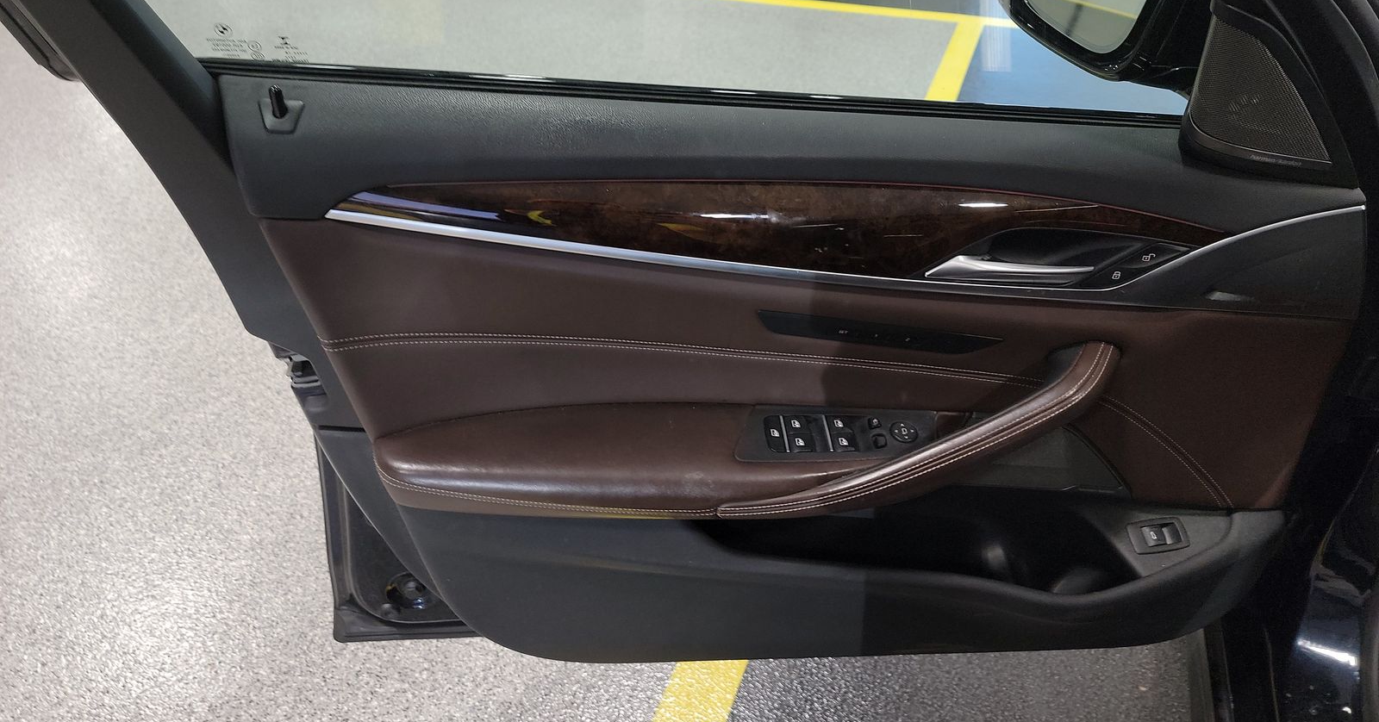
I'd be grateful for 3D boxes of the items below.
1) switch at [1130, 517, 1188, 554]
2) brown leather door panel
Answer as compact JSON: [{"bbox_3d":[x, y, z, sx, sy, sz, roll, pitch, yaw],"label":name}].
[{"bbox_3d":[0.449,0.169,0.917,0.048,0.013,0.030,-9,56,4],"label":"switch"},{"bbox_3d":[0.113,0.040,0.801,0.895,0.325,0.135,-1,37,-1],"label":"brown leather door panel"}]

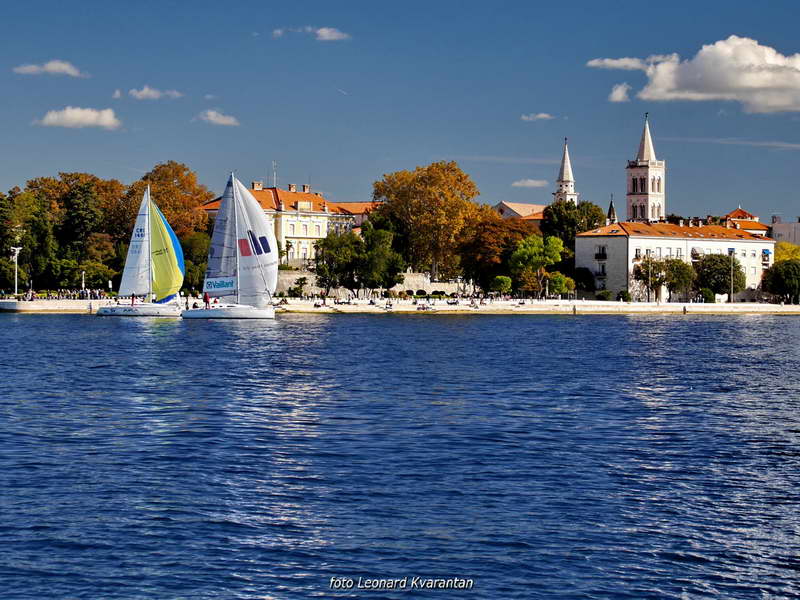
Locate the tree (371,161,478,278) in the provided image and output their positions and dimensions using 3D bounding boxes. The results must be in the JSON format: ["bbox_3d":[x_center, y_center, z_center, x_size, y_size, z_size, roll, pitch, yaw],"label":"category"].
[{"bbox_3d":[4.640,-14.290,345.000,19.300,22.210,18.330,0,0,0],"label":"tree"}]

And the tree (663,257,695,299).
[{"bbox_3d":[47.760,-3.600,325.000,5.490,7.720,5.320,0,0,0],"label":"tree"}]

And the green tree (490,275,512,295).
[{"bbox_3d":[15.800,-2.300,295.000,3.420,3.350,3.420,0,0,0],"label":"green tree"}]

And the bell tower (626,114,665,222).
[{"bbox_3d":[78.350,-31.020,603.000,8.600,56.000,8.600,0,0,44],"label":"bell tower"}]

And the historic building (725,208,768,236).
[{"bbox_3d":[105.850,-15.640,590.000,19.000,27.000,19.000,0,0,44],"label":"historic building"}]

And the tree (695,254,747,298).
[{"bbox_3d":[49.630,-3.400,293.000,8.190,7.270,8.190,0,0,0],"label":"tree"}]

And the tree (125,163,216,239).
[{"bbox_3d":[-40.850,-12.390,333.000,15.810,24.250,15.000,0,0,0],"label":"tree"}]

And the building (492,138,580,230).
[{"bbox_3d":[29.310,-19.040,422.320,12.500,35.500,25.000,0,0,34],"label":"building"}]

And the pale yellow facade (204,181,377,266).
[{"bbox_3d":[-22.000,-14.120,352.000,14.000,15.500,39.000,0,0,41],"label":"pale yellow facade"}]

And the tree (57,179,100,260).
[{"bbox_3d":[-52.930,-9.990,313.000,6.940,19.490,6.940,0,0,0],"label":"tree"}]

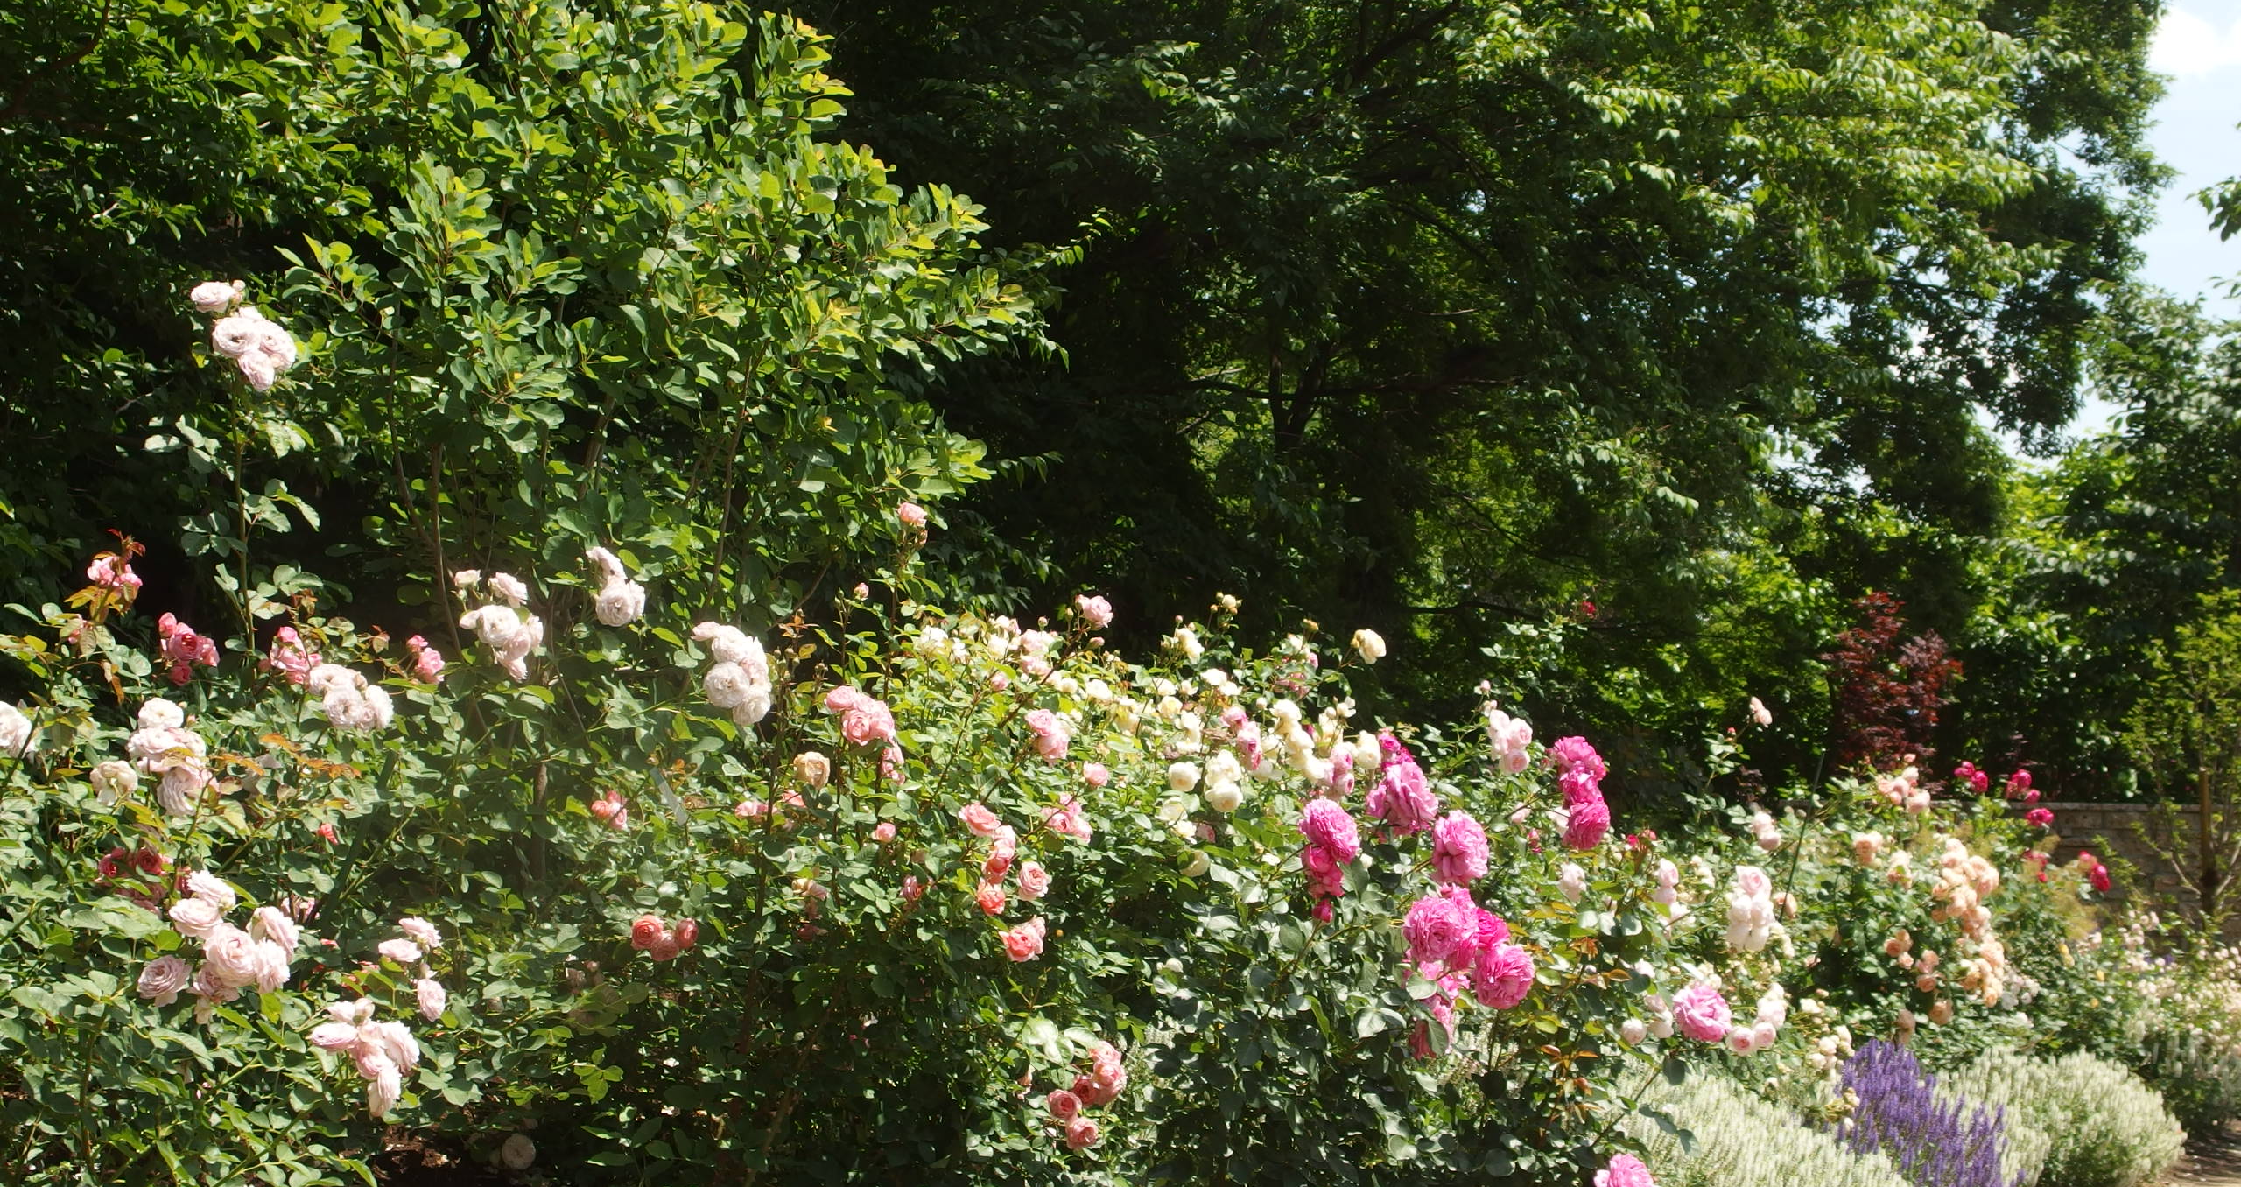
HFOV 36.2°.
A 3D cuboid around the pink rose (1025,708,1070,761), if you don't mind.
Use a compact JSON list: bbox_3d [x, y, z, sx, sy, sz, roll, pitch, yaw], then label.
[{"bbox_3d":[-0.144,0.275,6.700,0.086,0.103,0.080,0,-1,-11],"label":"pink rose"}]

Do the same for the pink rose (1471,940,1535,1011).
[{"bbox_3d":[0.674,0.674,6.050,0.111,0.123,0.105,0,-1,-4],"label":"pink rose"}]

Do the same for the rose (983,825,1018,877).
[{"bbox_3d":[-0.225,0.485,6.450,0.072,0.099,0.084,0,-1,-12],"label":"rose"}]

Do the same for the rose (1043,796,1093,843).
[{"bbox_3d":[-0.106,0.446,6.800,0.097,0.097,0.083,0,-1,-11],"label":"rose"}]

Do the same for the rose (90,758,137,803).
[{"bbox_3d":[-1.688,0.315,5.750,0.082,0.076,0.067,1,-1,-26],"label":"rose"}]

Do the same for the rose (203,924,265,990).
[{"bbox_3d":[-1.449,0.593,5.600,0.100,0.109,0.089,1,-2,-29],"label":"rose"}]

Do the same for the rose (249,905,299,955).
[{"bbox_3d":[-1.394,0.555,5.650,0.075,0.085,0.085,-1,-2,36],"label":"rose"}]

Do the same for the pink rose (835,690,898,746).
[{"bbox_3d":[-0.473,0.237,6.400,0.114,0.104,0.093,0,-1,-4],"label":"pink rose"}]

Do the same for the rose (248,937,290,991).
[{"bbox_3d":[-1.387,0.606,5.600,0.075,0.085,0.085,-1,-2,36],"label":"rose"}]

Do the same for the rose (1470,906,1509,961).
[{"bbox_3d":[0.662,0.610,6.150,0.094,0.094,0.080,0,-1,-14],"label":"rose"}]

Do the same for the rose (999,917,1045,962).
[{"bbox_3d":[-0.184,0.645,6.400,0.085,0.085,0.072,0,-1,13],"label":"rose"}]

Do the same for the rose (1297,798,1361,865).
[{"bbox_3d":[0.373,0.425,6.150,0.116,0.119,0.101,1,-2,-22],"label":"rose"}]

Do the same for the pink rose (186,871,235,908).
[{"bbox_3d":[-1.565,0.510,5.900,0.087,0.066,0.074,0,-1,5],"label":"pink rose"}]

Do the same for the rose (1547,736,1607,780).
[{"bbox_3d":[0.866,0.312,6.500,0.109,0.083,0.093,0,-1,8],"label":"rose"}]

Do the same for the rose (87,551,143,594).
[{"bbox_3d":[-1.788,-0.036,6.100,0.100,0.075,0.085,0,-1,-6],"label":"rose"}]

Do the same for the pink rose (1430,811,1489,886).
[{"bbox_3d":[0.568,0.427,5.750,0.100,0.123,0.095,0,-1,-9],"label":"pink rose"}]

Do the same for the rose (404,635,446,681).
[{"bbox_3d":[-1.278,0.117,6.300,0.077,0.090,0.076,1,-2,-41],"label":"rose"}]

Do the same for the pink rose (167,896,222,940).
[{"bbox_3d":[-1.576,0.554,5.850,0.092,0.078,0.079,0,-1,15],"label":"pink rose"}]

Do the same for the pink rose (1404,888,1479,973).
[{"bbox_3d":[0.534,0.560,5.700,0.122,0.140,0.111,0,-1,20],"label":"pink rose"}]

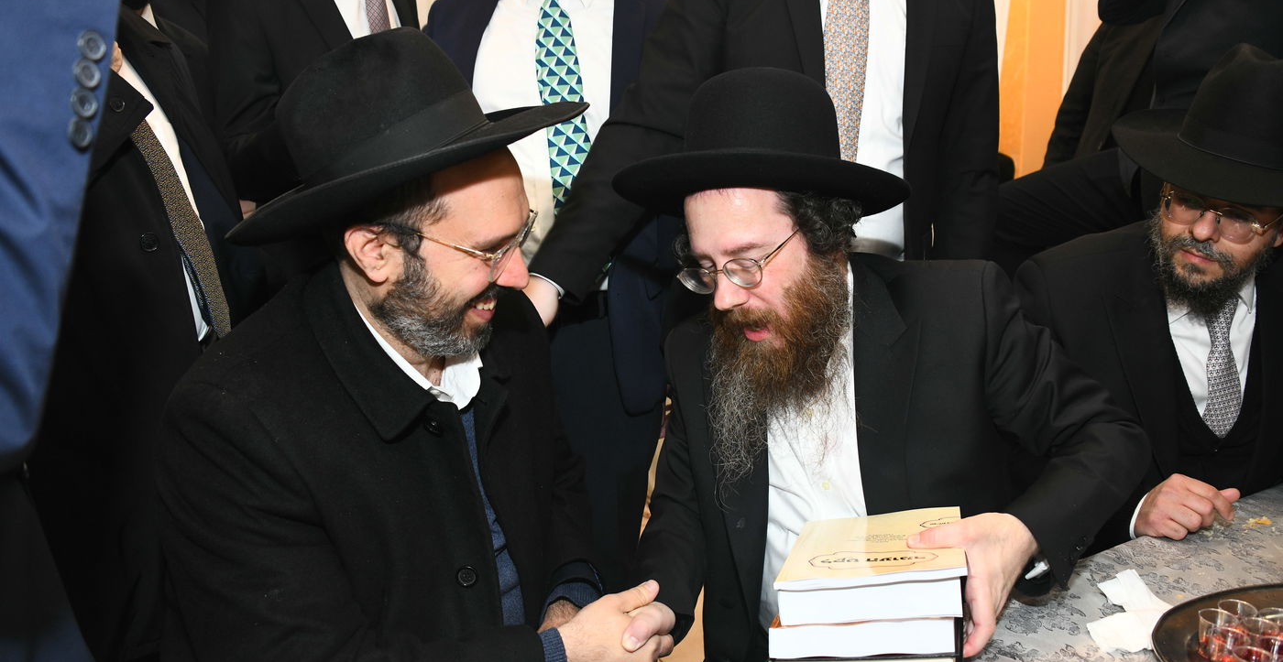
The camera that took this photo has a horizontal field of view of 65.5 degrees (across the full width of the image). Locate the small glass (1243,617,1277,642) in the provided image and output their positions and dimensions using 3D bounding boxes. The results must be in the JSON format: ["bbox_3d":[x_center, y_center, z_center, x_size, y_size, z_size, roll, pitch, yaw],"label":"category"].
[{"bbox_3d":[0.579,0.295,0.936,0.037,0.039,0.037,0,13,0],"label":"small glass"}]

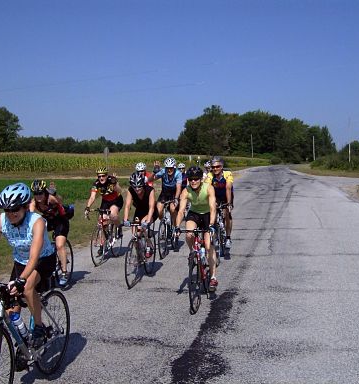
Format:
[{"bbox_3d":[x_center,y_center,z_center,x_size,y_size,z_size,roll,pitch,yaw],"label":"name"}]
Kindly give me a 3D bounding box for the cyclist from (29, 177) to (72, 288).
[{"bbox_3d":[-1.510,0.517,6.627,0.500,1.400,0.930,1,3,9],"label":"cyclist"}]

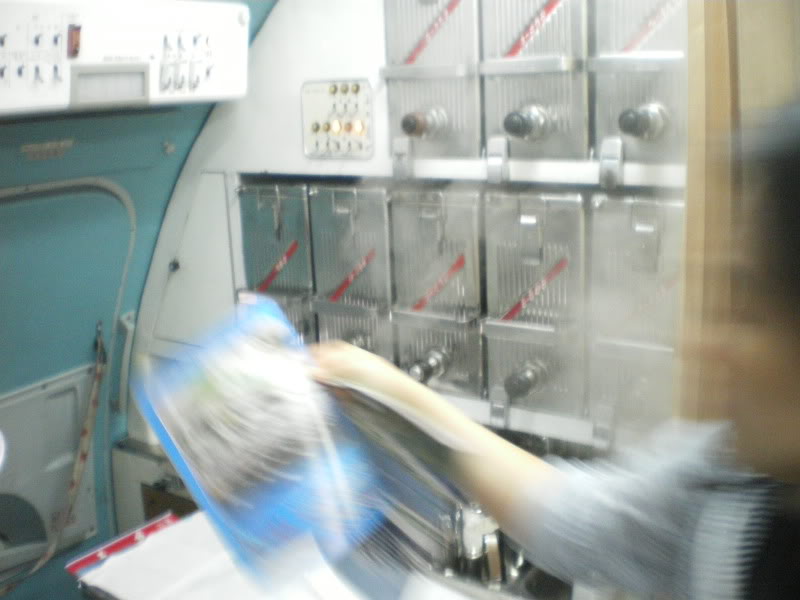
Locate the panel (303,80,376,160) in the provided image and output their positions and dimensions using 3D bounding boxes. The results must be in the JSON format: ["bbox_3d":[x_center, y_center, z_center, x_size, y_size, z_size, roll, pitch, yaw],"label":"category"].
[{"bbox_3d":[-0.115,-0.337,1.550,0.143,0.141,0.015,7,18,31],"label":"panel"}]

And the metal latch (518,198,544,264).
[{"bbox_3d":[0.221,-0.112,1.398,0.038,0.107,0.020,7,18,31],"label":"metal latch"}]

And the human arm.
[{"bbox_3d":[0.100,0.163,0.900,0.500,0.150,0.120,21,26,35],"label":"human arm"}]

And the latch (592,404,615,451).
[{"bbox_3d":[0.346,0.217,1.415,0.029,0.070,0.022,7,18,31],"label":"latch"}]

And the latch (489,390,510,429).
[{"bbox_3d":[0.181,0.199,1.516,0.033,0.060,0.022,7,18,31],"label":"latch"}]

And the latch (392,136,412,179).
[{"bbox_3d":[0.005,-0.256,1.493,0.025,0.072,0.022,7,18,31],"label":"latch"}]

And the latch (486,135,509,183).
[{"bbox_3d":[0.164,-0.237,1.396,0.029,0.077,0.022,7,18,31],"label":"latch"}]

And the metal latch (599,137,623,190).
[{"bbox_3d":[0.329,-0.213,1.294,0.031,0.080,0.025,7,18,31],"label":"metal latch"}]

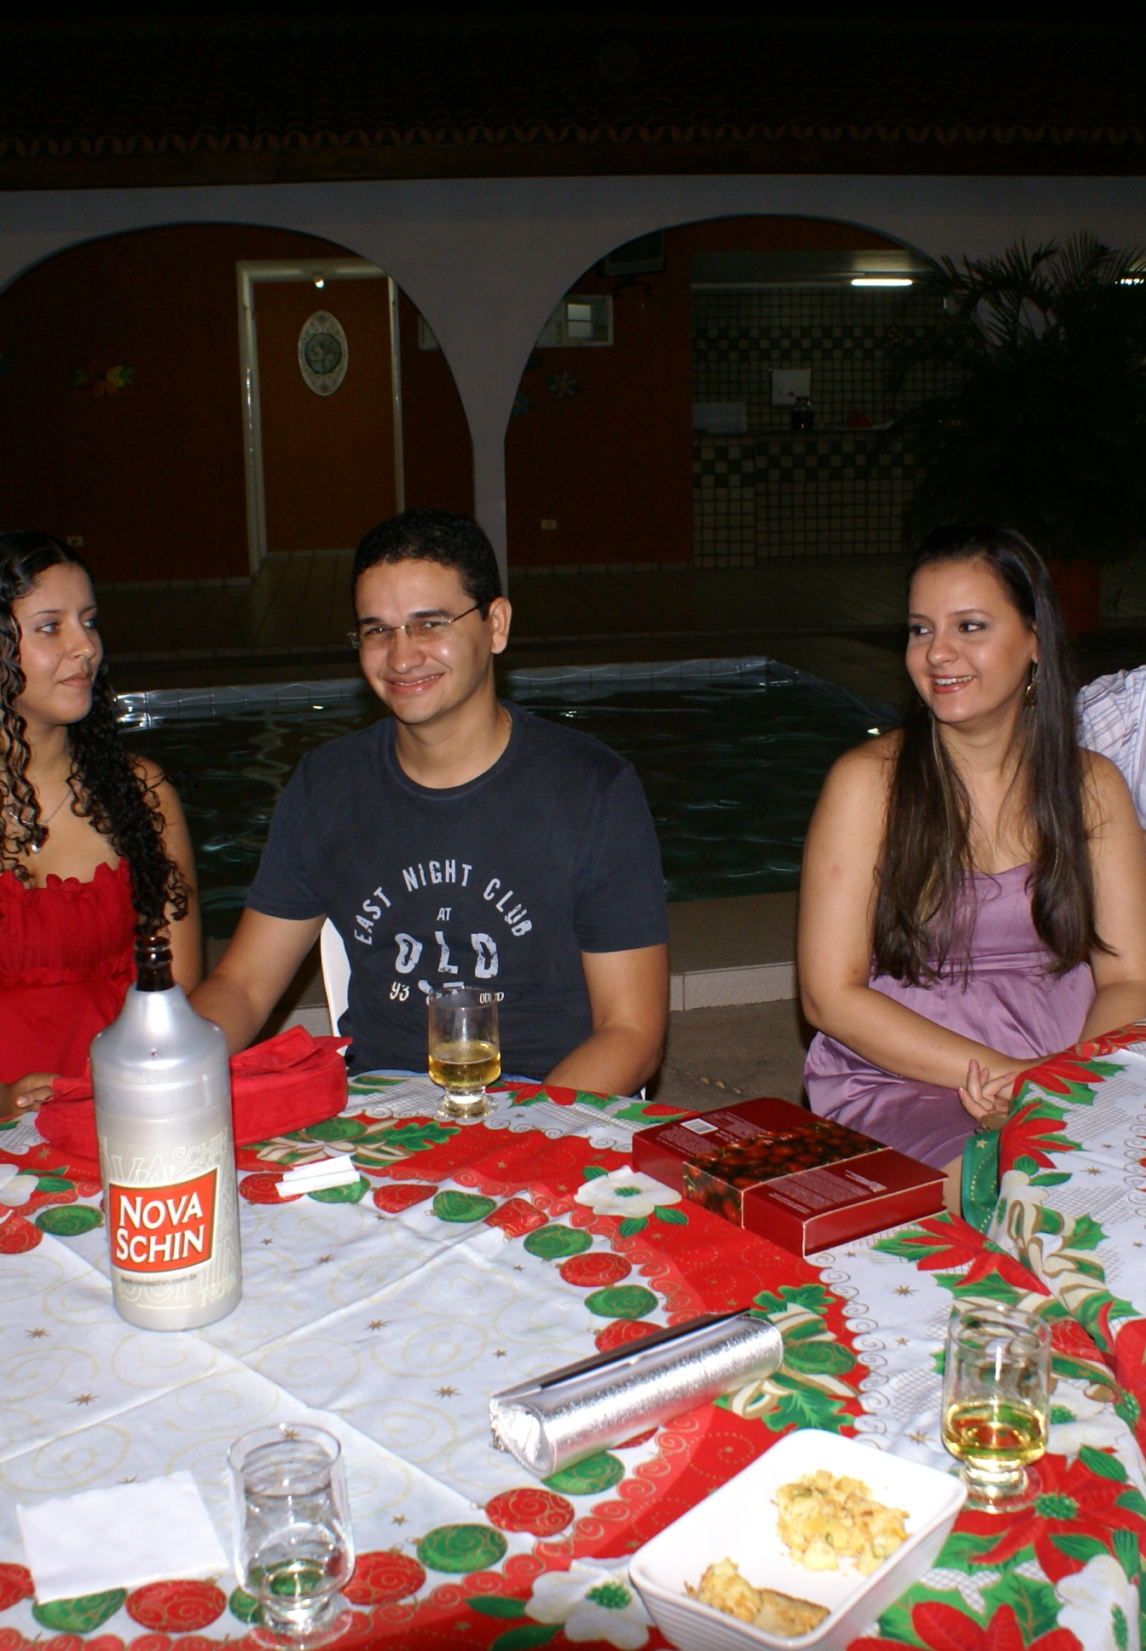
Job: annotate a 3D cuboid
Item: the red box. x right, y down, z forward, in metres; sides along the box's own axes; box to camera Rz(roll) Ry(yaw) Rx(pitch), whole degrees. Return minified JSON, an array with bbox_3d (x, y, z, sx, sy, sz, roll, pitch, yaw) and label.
[{"bbox_3d":[0.180,0.293,1.572,0.156,0.032,0.225,-9,15,-33],"label":"red box"}]

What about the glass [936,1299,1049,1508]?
[{"bbox_3d":[0.268,0.370,1.170,0.067,0.112,0.067,2,14,14],"label":"glass"}]

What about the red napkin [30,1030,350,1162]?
[{"bbox_3d":[-0.365,0.254,1.796,0.295,0.070,0.150,-5,14,-15],"label":"red napkin"}]

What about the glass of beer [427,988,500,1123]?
[{"bbox_3d":[-0.102,0.217,1.756,0.068,0.112,0.068,-2,12,-4],"label":"glass of beer"}]

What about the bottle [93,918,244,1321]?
[{"bbox_3d":[-0.302,0.220,1.369,0.094,0.288,0.094,-4,13,-13],"label":"bottle"}]

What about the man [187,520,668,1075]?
[{"bbox_3d":[-0.143,0.334,1.960,0.530,1.290,0.700,0,13,4],"label":"man"}]

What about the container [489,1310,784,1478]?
[{"bbox_3d":[0.046,0.369,1.222,0.200,0.037,0.053,-10,15,-35],"label":"container"}]

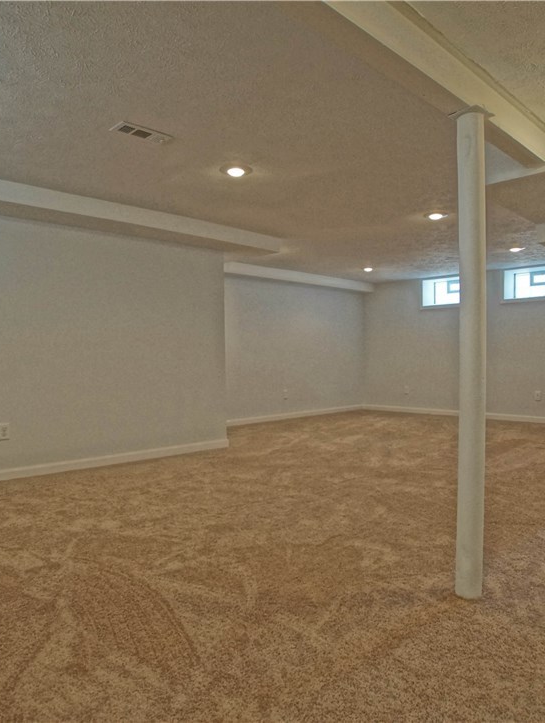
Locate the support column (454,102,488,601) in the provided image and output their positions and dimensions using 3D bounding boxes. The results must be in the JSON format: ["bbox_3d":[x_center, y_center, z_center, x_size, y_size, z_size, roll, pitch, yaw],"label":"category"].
[{"bbox_3d":[0.781,-0.028,1.904,0.105,1.930,0.105,-1,1,-45],"label":"support column"}]

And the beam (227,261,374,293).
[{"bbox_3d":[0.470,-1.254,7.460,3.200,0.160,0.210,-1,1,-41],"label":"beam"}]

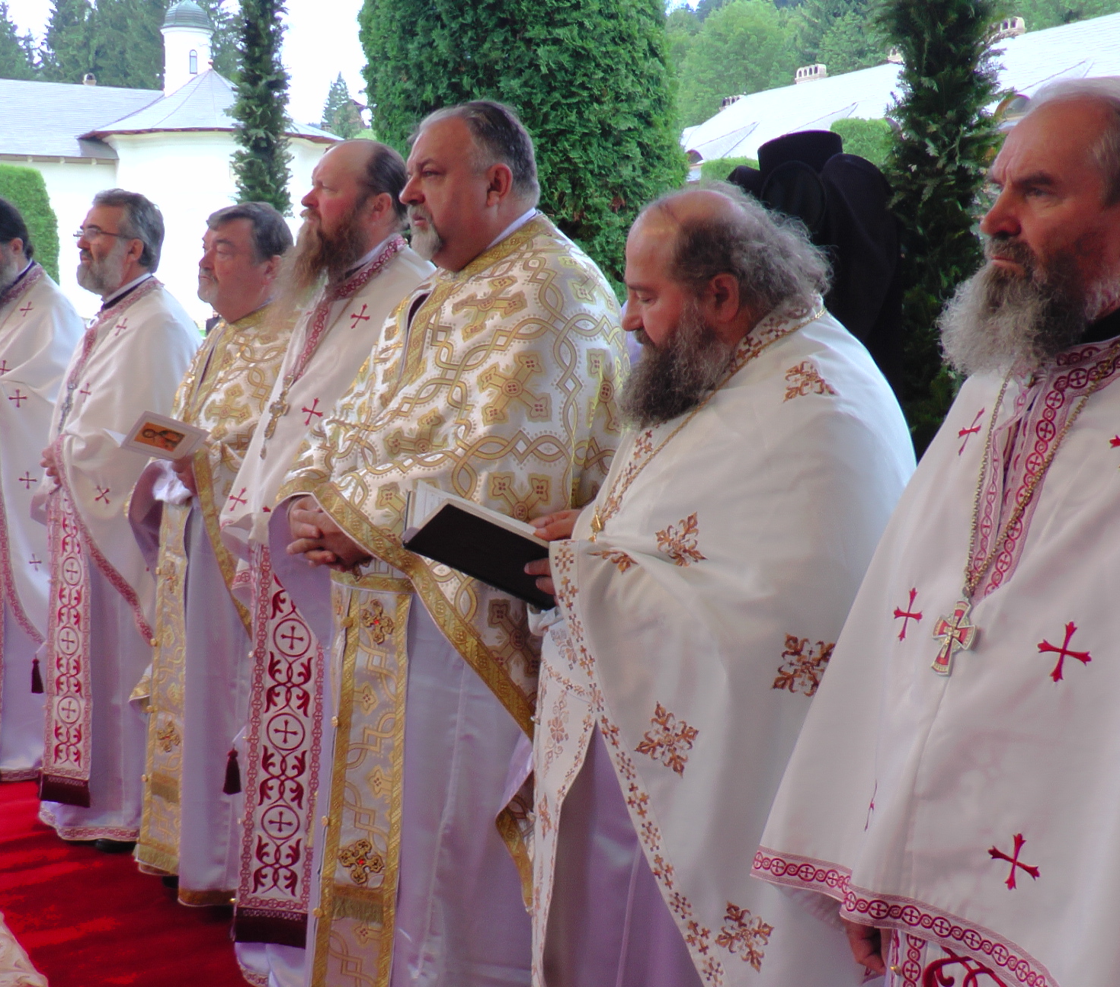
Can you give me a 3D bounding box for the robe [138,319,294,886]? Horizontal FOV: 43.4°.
[{"bbox_3d":[-0.828,0.233,3.480,0.570,1.440,0.460,8,12,41],"label":"robe"}]

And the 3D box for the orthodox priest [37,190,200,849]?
[{"bbox_3d":[-1.181,0.072,3.779,0.550,1.740,0.420,8,12,39],"label":"orthodox priest"}]

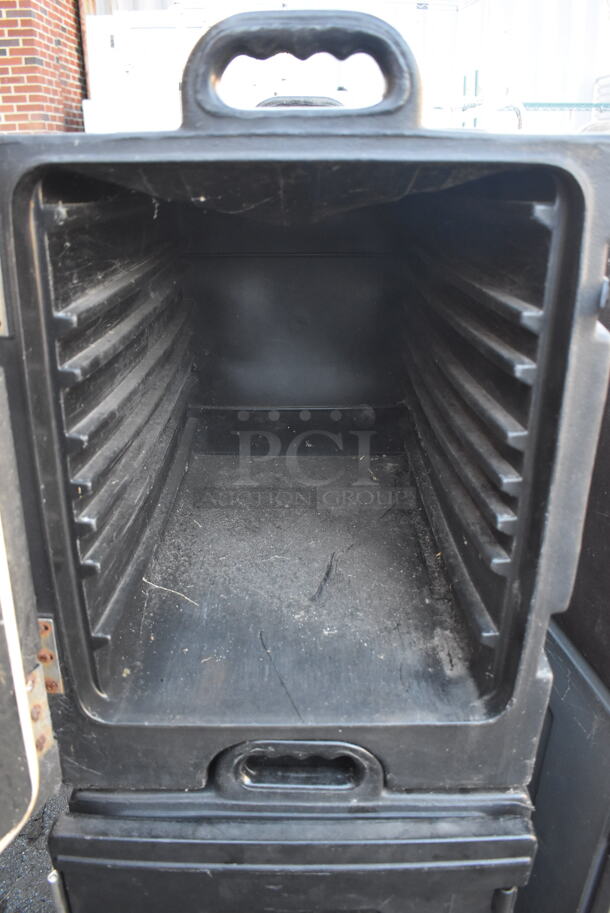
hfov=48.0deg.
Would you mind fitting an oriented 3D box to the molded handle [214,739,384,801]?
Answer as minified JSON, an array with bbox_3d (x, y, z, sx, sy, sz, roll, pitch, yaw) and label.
[{"bbox_3d":[-0.005,0.260,0.606,0.146,0.067,0.048,0,21,0],"label":"molded handle"}]

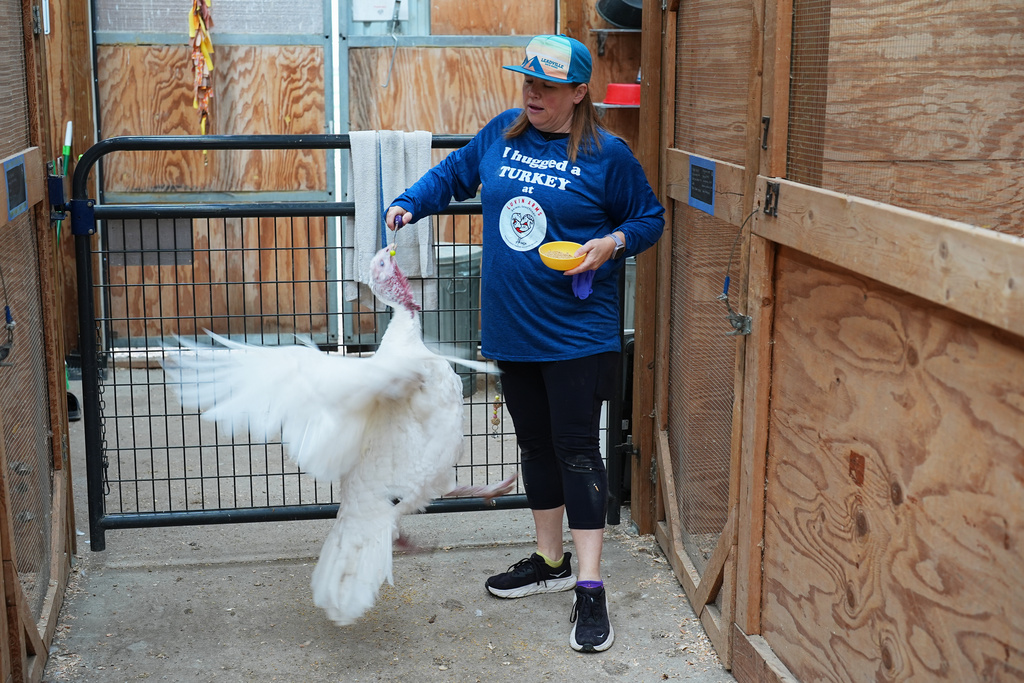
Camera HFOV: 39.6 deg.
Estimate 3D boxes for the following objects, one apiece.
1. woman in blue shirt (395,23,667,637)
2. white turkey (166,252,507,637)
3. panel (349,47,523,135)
[{"bbox_3d":[0.083,-0.011,3.848,0.600,1.630,0.640,6,11,28],"label":"woman in blue shirt"},{"bbox_3d":[-0.416,0.244,3.720,0.820,1.000,0.650,4,11,20],"label":"white turkey"},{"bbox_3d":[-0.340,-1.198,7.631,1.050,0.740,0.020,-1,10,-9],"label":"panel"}]

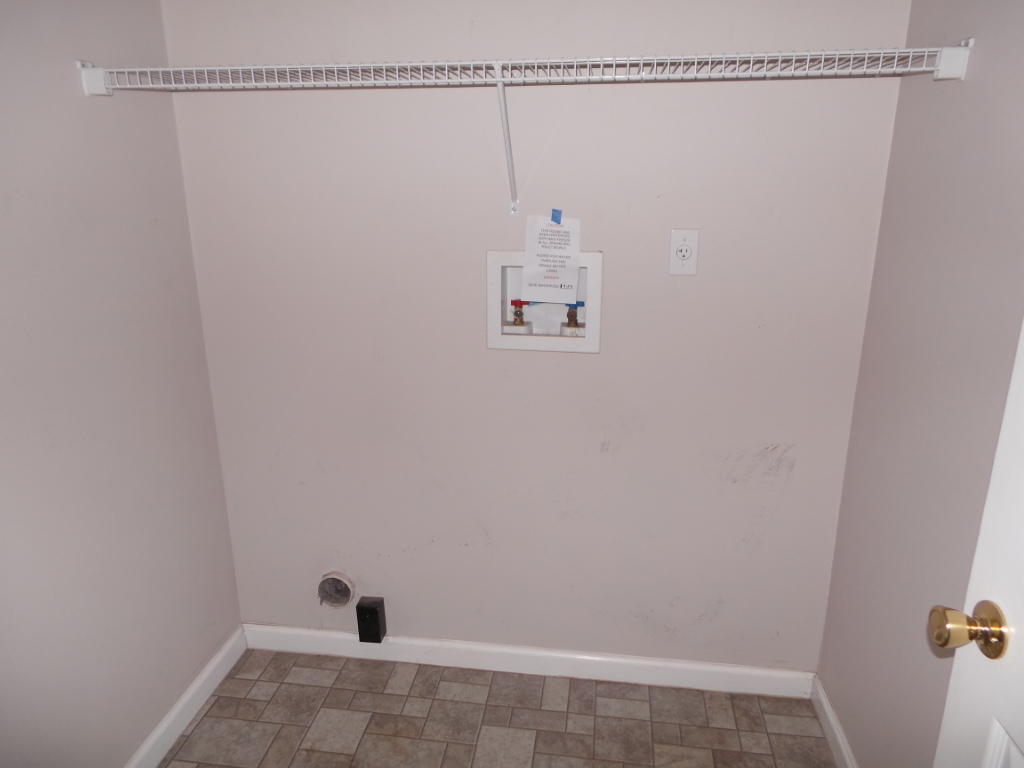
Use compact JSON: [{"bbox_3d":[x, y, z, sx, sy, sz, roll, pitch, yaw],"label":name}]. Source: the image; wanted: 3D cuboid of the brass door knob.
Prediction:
[{"bbox_3d":[0.547,0.298,0.829,0.066,0.068,0.068,2,16,7],"label":"brass door knob"}]

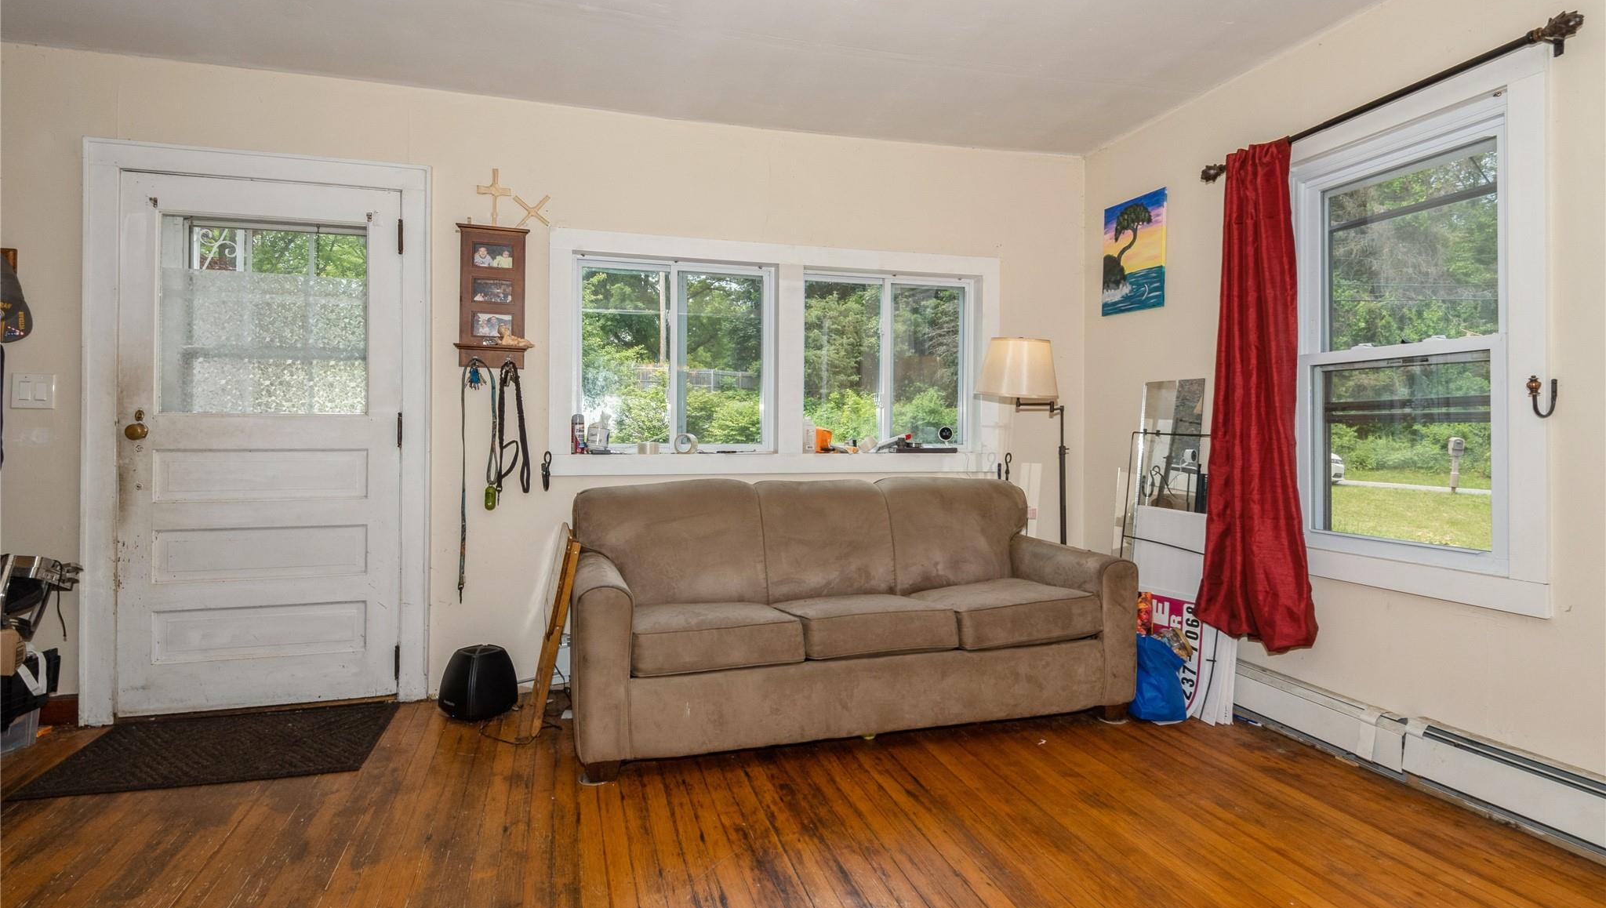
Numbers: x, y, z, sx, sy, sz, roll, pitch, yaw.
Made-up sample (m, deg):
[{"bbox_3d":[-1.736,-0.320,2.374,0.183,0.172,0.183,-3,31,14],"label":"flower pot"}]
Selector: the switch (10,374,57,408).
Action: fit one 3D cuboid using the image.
[{"bbox_3d":[-2.749,-0.222,2.981,0.127,0.124,0.010,0,0,-15],"label":"switch"}]

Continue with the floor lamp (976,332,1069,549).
[{"bbox_3d":[0.996,0.226,3.692,0.550,1.502,0.420,0,0,-15],"label":"floor lamp"}]

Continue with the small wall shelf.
[{"bbox_3d":[-1.244,-0.630,3.345,0.285,0.556,0.090,0,0,-15],"label":"small wall shelf"}]

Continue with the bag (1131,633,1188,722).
[{"bbox_3d":[1.285,0.819,3.174,0.210,0.325,0.230,0,0,-15],"label":"bag"}]

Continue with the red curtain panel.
[{"bbox_3d":[1.604,-0.204,2.990,0.130,1.774,0.520,0,0,-15],"label":"red curtain panel"}]

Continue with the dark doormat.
[{"bbox_3d":[-1.925,0.974,2.801,0.925,0.010,0.715,0,0,-15],"label":"dark doormat"}]

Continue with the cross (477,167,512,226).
[{"bbox_3d":[-1.251,-1.035,3.389,0.133,0.245,0.012,0,0,-15],"label":"cross"}]

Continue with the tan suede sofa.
[{"bbox_3d":[0.143,0.541,3.208,2.009,0.877,0.907,0,0,-18],"label":"tan suede sofa"}]

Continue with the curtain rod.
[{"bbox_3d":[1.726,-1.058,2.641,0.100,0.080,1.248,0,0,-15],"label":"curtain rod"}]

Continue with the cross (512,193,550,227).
[{"bbox_3d":[-1.112,-0.991,3.427,0.142,0.130,0.012,0,0,-15],"label":"cross"}]

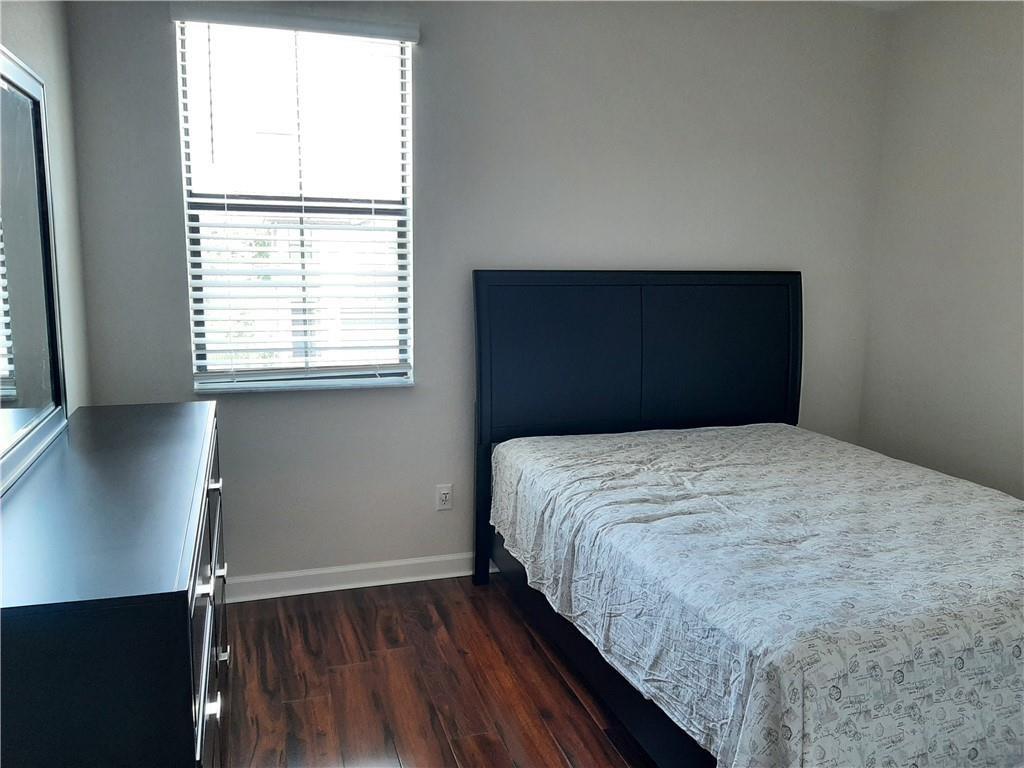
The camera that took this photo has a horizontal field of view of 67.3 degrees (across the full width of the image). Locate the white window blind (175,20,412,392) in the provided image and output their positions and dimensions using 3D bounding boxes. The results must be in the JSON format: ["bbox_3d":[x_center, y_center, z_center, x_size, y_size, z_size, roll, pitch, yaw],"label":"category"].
[{"bbox_3d":[-0.840,-0.676,3.102,0.883,1.393,0.100,-2,10,-19],"label":"white window blind"}]

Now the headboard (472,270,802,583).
[{"bbox_3d":[0.626,0.172,3.647,1.693,1.397,0.100,-2,10,-19],"label":"headboard"}]

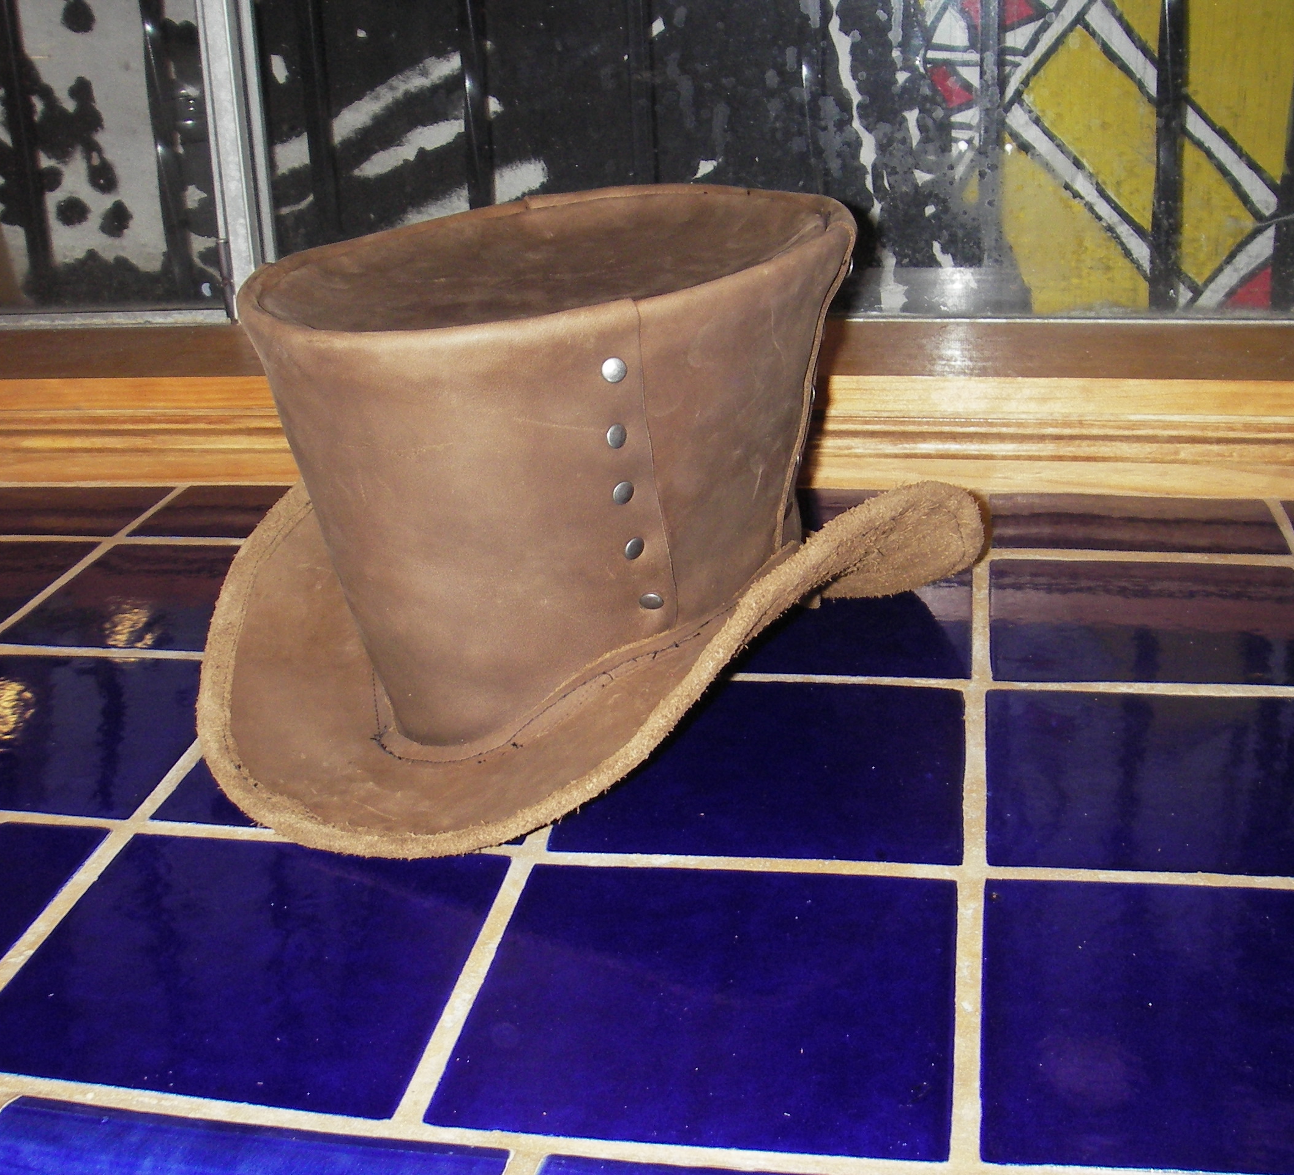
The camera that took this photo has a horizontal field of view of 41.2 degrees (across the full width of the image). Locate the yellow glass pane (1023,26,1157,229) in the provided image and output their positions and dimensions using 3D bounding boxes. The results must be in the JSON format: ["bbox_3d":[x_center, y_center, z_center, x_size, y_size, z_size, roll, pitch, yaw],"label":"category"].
[{"bbox_3d":[0.260,-0.269,1.012,0.077,0.118,0.006,1,23,11],"label":"yellow glass pane"}]

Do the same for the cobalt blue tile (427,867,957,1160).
[{"bbox_3d":[0.022,0.136,0.560,0.152,0.010,0.144,1,23,11],"label":"cobalt blue tile"}]

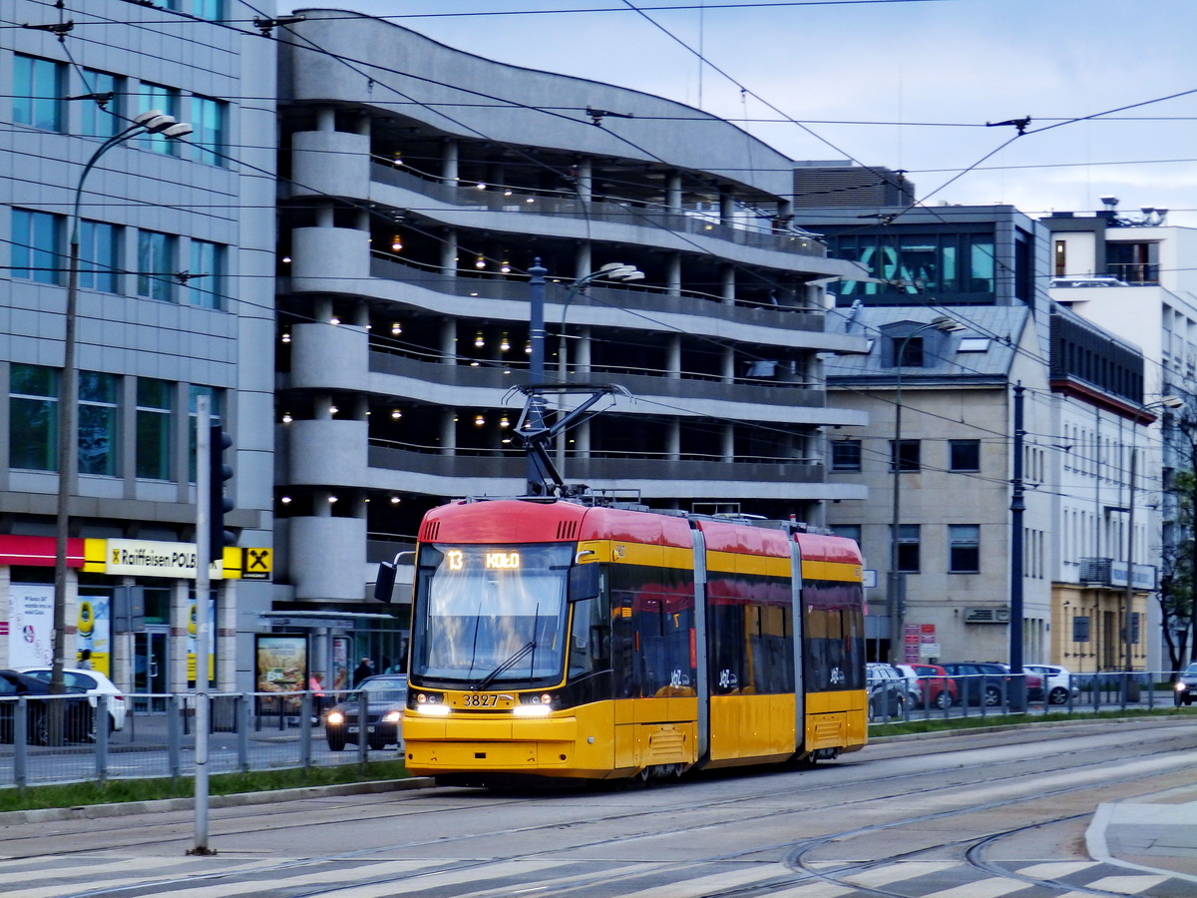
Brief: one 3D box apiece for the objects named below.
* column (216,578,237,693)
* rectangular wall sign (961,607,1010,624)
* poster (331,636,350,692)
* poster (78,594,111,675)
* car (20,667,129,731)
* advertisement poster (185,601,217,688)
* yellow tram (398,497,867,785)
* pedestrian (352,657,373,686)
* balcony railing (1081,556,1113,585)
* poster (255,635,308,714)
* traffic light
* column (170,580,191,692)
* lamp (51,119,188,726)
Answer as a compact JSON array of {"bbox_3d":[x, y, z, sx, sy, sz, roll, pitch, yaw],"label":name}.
[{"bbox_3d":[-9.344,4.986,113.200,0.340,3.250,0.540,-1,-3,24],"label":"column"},{"bbox_3d":[14.712,6.281,170.000,1.770,0.600,0.200,0,-3,14],"label":"rectangular wall sign"},{"bbox_3d":[-6.023,5.062,104.878,0.430,1.450,0.080,0,-3,10],"label":"poster"},{"bbox_3d":[-11.738,4.385,104.409,0.060,1.950,1.450,-1,-3,25],"label":"poster"},{"bbox_3d":[-11.956,5.199,92.000,4.200,1.443,1.770,1,-3,-23],"label":"car"},{"bbox_3d":[-9.943,4.834,112.300,0.050,2.080,1.400,-1,-3,24],"label":"advertisement poster"},{"bbox_3d":[1.025,3.051,68.882,2.360,3.750,20.000,-1,-3,15],"label":"yellow tram"},{"bbox_3d":[-5.615,5.796,106.846,0.380,1.680,0.520,0,-3,5],"label":"pedestrian"},{"bbox_3d":[21.857,5.346,197.000,1.200,1.130,1.800,0,-3,15],"label":"balcony railing"},{"bbox_3d":[-7.400,5.299,105.200,1.360,1.940,0.150,-1,-3,20],"label":"poster"},{"bbox_3d":[-3.033,0.320,35.600,0.240,1.040,0.280,-2,-4,40],"label":"traffic light"},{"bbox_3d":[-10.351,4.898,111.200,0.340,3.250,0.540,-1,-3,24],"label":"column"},{"bbox_3d":[-9.075,-0.381,84.826,2.500,12.034,0.900,-1,-3,15],"label":"lamp"}]

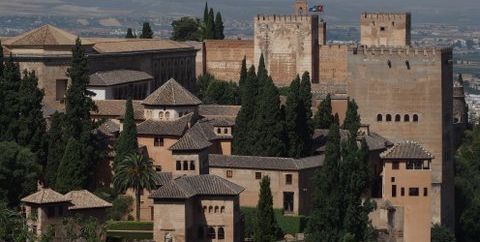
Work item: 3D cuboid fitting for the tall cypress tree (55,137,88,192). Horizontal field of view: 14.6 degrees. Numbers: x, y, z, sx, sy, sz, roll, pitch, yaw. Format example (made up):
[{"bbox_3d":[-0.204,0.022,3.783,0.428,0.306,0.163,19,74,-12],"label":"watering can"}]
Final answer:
[{"bbox_3d":[-22.998,6.242,254.000,4.300,8.200,4.300,0,4,0],"label":"tall cypress tree"}]

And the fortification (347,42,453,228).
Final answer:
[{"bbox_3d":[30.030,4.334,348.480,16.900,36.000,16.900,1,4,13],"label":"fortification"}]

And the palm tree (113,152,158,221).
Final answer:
[{"bbox_3d":[-14.111,8.887,254.000,6.200,9.500,6.200,0,4,0],"label":"palm tree"}]

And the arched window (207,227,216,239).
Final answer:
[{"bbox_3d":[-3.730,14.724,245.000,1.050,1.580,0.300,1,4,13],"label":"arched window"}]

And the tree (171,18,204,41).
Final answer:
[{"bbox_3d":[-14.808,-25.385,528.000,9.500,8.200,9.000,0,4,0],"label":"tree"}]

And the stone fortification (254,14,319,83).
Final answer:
[{"bbox_3d":[12.494,-19.346,503.000,15.500,19.300,10.500,1,4,12],"label":"stone fortification"}]

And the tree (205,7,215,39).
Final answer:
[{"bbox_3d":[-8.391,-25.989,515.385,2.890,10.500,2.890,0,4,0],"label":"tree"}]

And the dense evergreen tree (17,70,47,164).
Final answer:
[{"bbox_3d":[-30.629,-0.073,275.000,4.400,15.500,4.400,0,4,0],"label":"dense evergreen tree"}]

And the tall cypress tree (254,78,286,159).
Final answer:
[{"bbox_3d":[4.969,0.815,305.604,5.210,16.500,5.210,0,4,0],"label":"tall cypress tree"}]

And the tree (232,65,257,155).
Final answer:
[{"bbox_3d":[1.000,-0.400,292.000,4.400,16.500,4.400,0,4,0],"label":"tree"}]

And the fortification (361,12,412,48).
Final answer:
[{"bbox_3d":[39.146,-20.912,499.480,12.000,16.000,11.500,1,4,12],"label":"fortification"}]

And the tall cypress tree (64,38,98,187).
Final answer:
[{"bbox_3d":[-22.861,-1.073,270.806,4.900,22.000,4.900,0,4,0],"label":"tall cypress tree"}]

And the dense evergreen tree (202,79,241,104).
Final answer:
[{"bbox_3d":[-4.299,-5.904,435.275,8.830,7.500,8.830,0,4,0],"label":"dense evergreen tree"}]

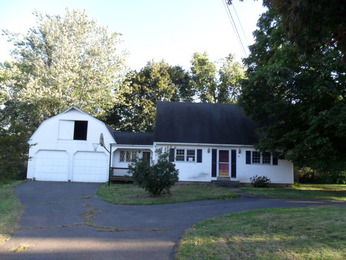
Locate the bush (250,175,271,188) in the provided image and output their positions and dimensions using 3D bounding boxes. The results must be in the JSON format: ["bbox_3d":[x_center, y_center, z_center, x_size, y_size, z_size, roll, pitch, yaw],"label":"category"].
[{"bbox_3d":[5.805,3.389,18.012,1.300,0.880,1.200,2,-6,0],"label":"bush"}]

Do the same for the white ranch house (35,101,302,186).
[{"bbox_3d":[-0.805,0.869,22.832,18.750,6.650,8.000,2,-6,0],"label":"white ranch house"}]

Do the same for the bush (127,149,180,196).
[{"bbox_3d":[-1.010,2.079,13.353,2.350,2.200,2.200,2,-6,0],"label":"bush"}]

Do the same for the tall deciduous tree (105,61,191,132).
[{"bbox_3d":[-3.446,-1.911,35.383,11.000,14.600,10.500,2,-6,0],"label":"tall deciduous tree"}]

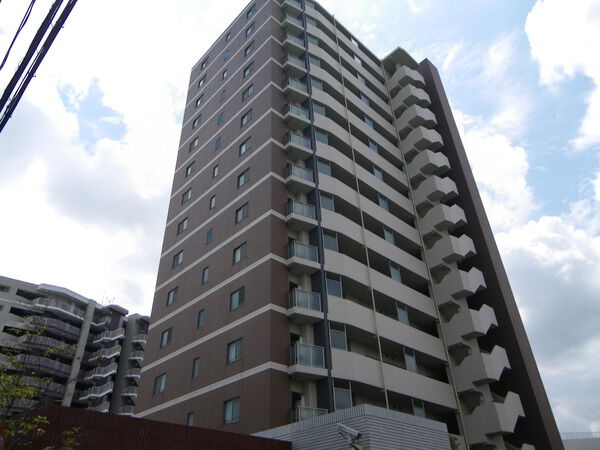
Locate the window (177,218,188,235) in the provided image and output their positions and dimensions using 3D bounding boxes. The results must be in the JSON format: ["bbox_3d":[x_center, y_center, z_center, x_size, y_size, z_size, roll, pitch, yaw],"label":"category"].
[{"bbox_3d":[-8.446,0.154,35.048,0.160,1.119,1.189,29,-47,-35],"label":"window"}]

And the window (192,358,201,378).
[{"bbox_3d":[-5.728,7.945,27.012,0.120,1.020,0.630,29,-47,-35],"label":"window"}]

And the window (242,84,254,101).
[{"bbox_3d":[-3.866,-9.914,36.429,0.160,1.119,1.189,29,-47,-35],"label":"window"}]

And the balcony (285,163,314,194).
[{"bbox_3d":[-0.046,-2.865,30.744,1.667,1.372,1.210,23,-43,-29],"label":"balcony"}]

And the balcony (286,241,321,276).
[{"bbox_3d":[0.167,1.888,27.286,1.680,1.500,0.900,18,-41,-25],"label":"balcony"}]

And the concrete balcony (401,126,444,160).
[{"bbox_3d":[10.949,-7.043,42.929,2.800,2.400,2.200,23,-43,-30],"label":"concrete balcony"}]

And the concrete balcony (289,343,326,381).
[{"bbox_3d":[0.382,6.411,22.792,1.798,1.421,1.044,29,-47,-35],"label":"concrete balcony"}]

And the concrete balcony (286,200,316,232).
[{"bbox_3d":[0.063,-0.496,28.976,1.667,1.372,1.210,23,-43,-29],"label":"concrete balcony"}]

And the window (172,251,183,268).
[{"bbox_3d":[-8.363,2.466,33.299,0.160,1.119,1.189,29,-47,-35],"label":"window"}]

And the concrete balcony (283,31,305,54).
[{"bbox_3d":[-0.656,-14.715,39.485,1.750,1.390,1.420,29,-47,-35],"label":"concrete balcony"}]

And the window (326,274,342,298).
[{"bbox_3d":[1.911,3.353,26.822,1.092,1.298,0.118,21,-43,-28],"label":"window"}]

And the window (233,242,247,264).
[{"bbox_3d":[-3.410,1.679,27.611,0.160,1.119,1.189,29,-47,-35],"label":"window"}]

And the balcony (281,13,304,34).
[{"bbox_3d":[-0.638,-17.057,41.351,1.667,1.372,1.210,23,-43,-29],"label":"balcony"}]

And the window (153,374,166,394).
[{"bbox_3d":[-8.382,9.596,29.182,0.120,1.060,1.220,29,-47,-35],"label":"window"}]

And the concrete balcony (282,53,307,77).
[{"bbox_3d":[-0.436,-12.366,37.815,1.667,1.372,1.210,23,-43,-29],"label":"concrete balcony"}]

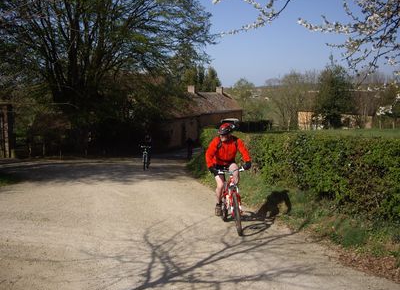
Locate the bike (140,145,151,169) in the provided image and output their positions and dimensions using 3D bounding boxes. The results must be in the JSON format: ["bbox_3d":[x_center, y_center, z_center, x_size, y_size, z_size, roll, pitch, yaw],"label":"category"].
[{"bbox_3d":[-2.259,0.536,18.400,0.600,1.030,1.680,0,3,1],"label":"bike"}]

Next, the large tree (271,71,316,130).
[{"bbox_3d":[12.218,-5.878,58.000,5.800,7.800,5.500,0,3,0],"label":"large tree"}]

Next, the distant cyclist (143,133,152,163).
[{"bbox_3d":[-2.212,0.181,18.500,0.550,1.420,0.850,0,3,0],"label":"distant cyclist"}]

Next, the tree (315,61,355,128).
[{"bbox_3d":[17.766,-6.670,58.000,5.300,8.800,5.200,0,3,0],"label":"tree"}]

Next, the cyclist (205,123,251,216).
[{"bbox_3d":[0.438,0.391,7.000,0.700,1.480,0.850,0,3,-5],"label":"cyclist"}]

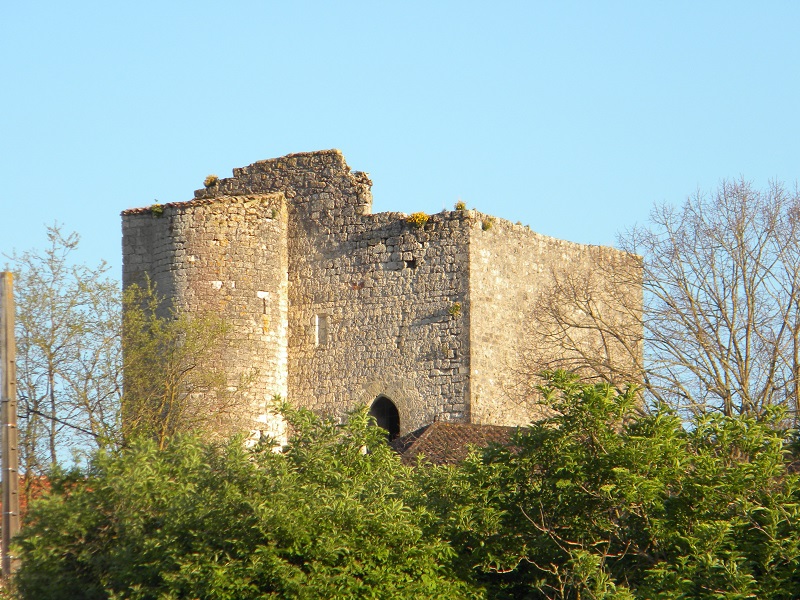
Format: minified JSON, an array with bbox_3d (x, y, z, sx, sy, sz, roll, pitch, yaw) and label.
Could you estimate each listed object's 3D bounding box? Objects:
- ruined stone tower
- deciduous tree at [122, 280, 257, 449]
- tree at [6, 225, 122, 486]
[{"bbox_3d":[-1.225,1.149,216.812,13.949,10.781,13.118,-6,-11,33],"label":"ruined stone tower"},{"bbox_3d":[-6.683,2.385,203.000,4.297,6.083,4.000,0,-9,0],"label":"deciduous tree"},{"bbox_3d":[-10.548,1.934,202.000,3.647,8.729,3.800,0,-9,0],"label":"tree"}]

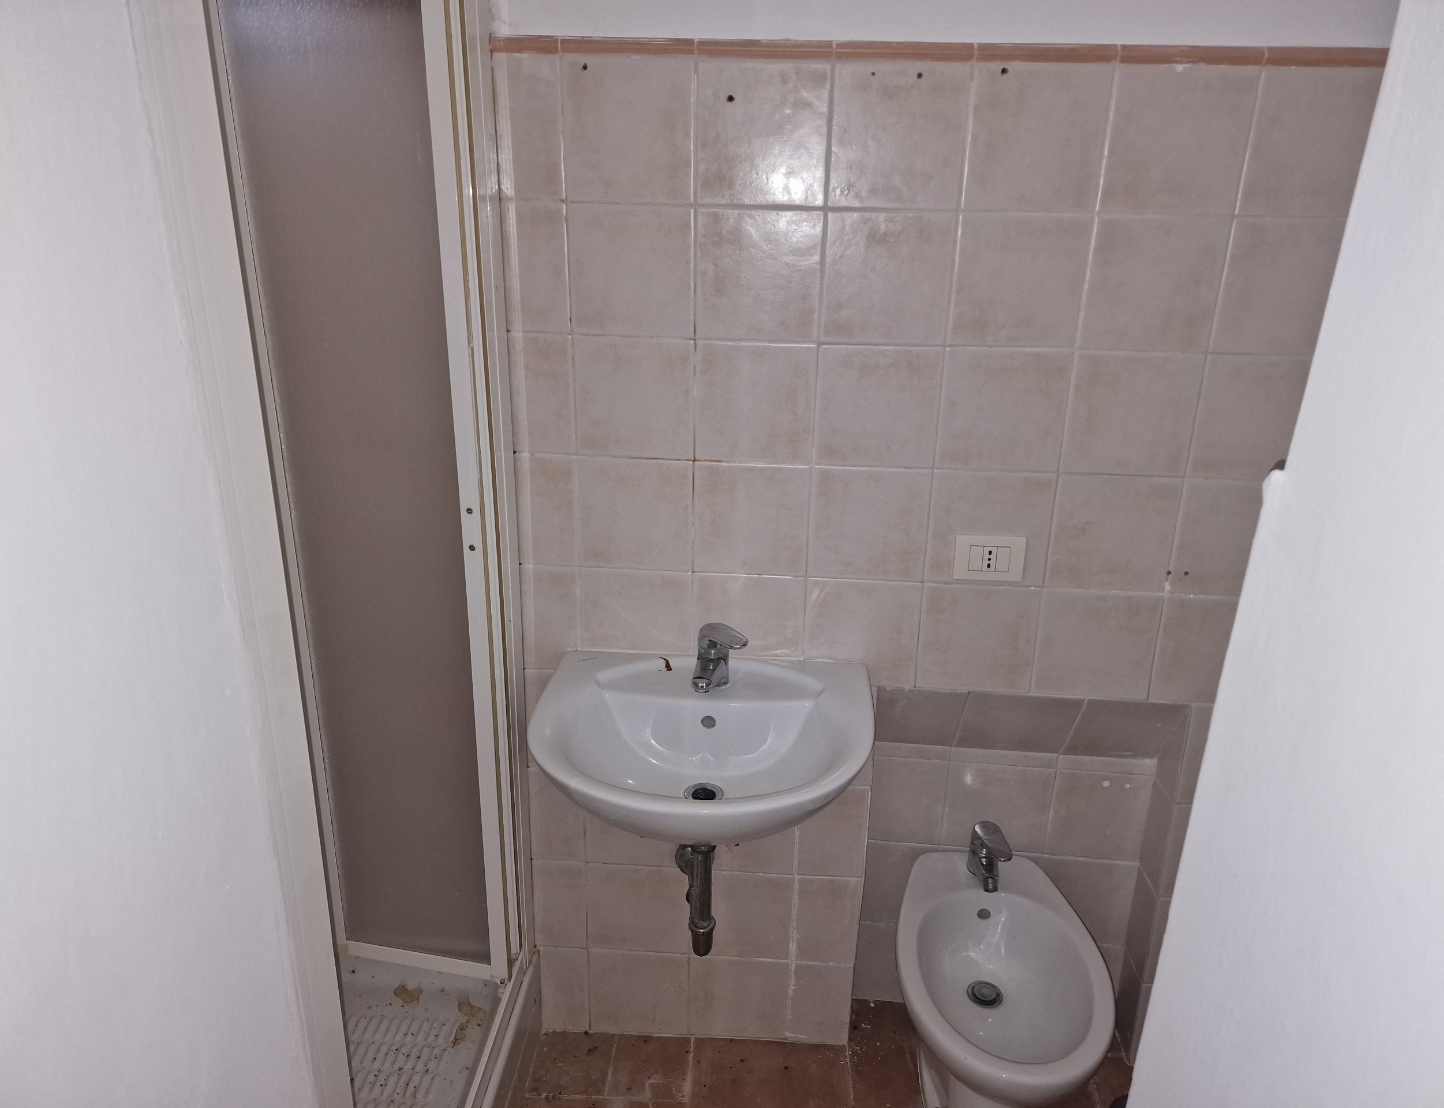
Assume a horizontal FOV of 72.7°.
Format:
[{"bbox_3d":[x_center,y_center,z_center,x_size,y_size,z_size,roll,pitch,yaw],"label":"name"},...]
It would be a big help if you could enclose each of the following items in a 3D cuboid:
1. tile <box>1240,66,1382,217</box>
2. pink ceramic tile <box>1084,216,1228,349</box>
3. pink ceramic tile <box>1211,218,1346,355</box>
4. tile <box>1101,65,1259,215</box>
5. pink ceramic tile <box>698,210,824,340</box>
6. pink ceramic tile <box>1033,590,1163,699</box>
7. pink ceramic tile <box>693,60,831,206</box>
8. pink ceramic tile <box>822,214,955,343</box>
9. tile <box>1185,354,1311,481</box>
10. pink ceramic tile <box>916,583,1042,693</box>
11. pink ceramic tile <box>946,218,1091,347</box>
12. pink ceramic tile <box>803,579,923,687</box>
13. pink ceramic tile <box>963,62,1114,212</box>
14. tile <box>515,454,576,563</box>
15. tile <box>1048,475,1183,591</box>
[{"bbox_3d":[0.875,-0.602,1.441,0.200,0.200,0.010,2,19,3],"label":"tile"},{"bbox_3d":[0.664,-0.414,1.511,0.199,0.199,0.010,2,20,4],"label":"pink ceramic tile"},{"bbox_3d":[0.869,-0.409,1.507,0.200,0.200,0.010,2,19,3],"label":"pink ceramic tile"},{"bbox_3d":[0.671,-0.612,1.464,0.200,0.200,0.009,2,18,3],"label":"tile"},{"bbox_3d":[0.060,-0.443,1.563,0.200,0.200,0.009,2,18,3],"label":"pink ceramic tile"},{"bbox_3d":[0.653,0.158,1.713,0.200,0.200,0.010,2,19,3],"label":"pink ceramic tile"},{"bbox_3d":[0.062,-0.631,1.481,0.199,0.199,0.010,2,20,4],"label":"pink ceramic tile"},{"bbox_3d":[0.260,-0.432,1.534,0.200,0.200,0.012,2,19,3],"label":"pink ceramic tile"},{"bbox_3d":[0.866,-0.218,1.579,0.200,0.200,0.009,2,18,3],"label":"tile"},{"bbox_3d":[0.450,0.149,1.719,0.200,0.200,0.012,2,19,3],"label":"pink ceramic tile"},{"bbox_3d":[0.463,-0.422,1.529,0.200,0.200,0.010,2,19,3],"label":"pink ceramic tile"},{"bbox_3d":[0.250,0.143,1.741,0.200,0.200,0.009,2,18,3],"label":"pink ceramic tile"},{"bbox_3d":[0.466,-0.613,1.455,0.199,0.199,0.010,2,20,4],"label":"pink ceramic tile"},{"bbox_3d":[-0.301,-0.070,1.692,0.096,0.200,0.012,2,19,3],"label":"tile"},{"bbox_3d":[0.656,-0.034,1.649,0.199,0.199,0.010,2,20,4],"label":"tile"}]

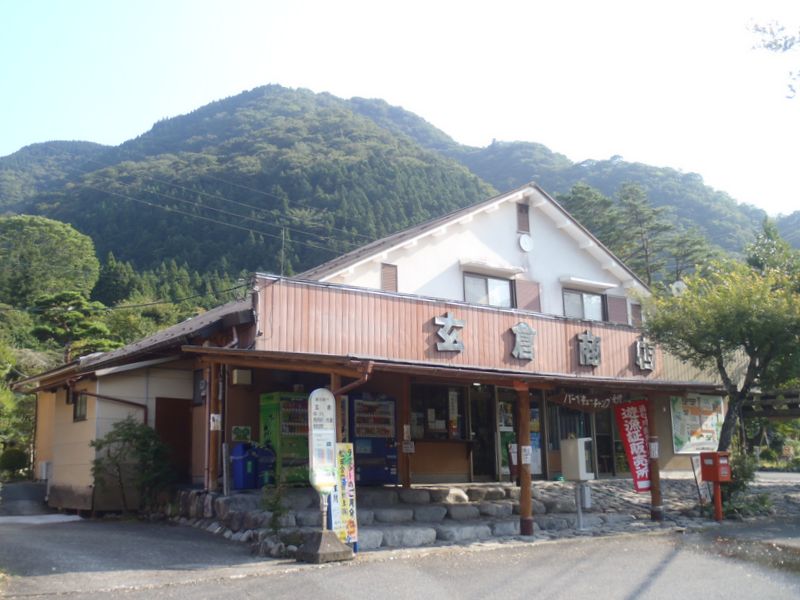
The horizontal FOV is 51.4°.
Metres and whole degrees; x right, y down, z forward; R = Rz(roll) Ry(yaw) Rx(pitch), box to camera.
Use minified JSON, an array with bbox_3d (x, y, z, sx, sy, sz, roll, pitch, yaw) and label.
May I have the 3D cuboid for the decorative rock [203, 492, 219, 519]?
[{"bbox_3d":[-3.062,3.317,13.442,0.200,0.390,0.240,8,-13,-37],"label":"decorative rock"}]

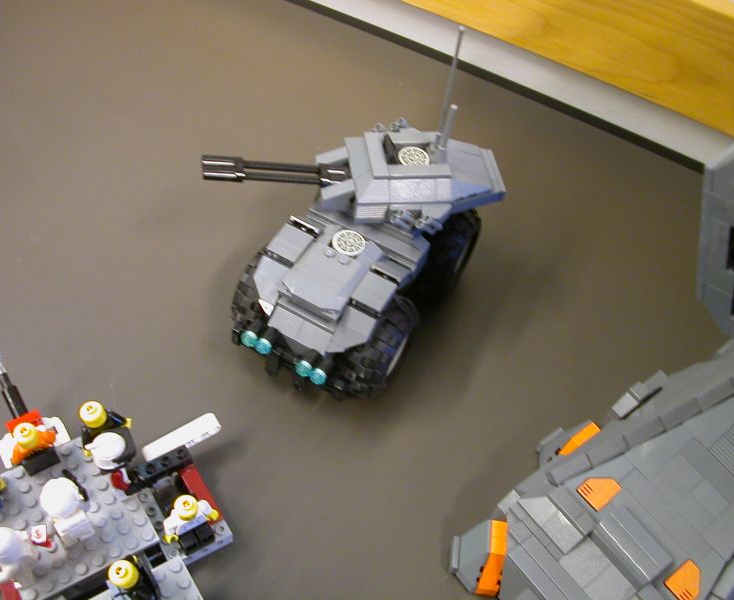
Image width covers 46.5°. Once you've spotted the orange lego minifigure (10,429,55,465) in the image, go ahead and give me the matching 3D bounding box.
[{"bbox_3d":[-0.146,0.064,0.374,0.021,0.014,0.012,-26,61,-21],"label":"orange lego minifigure"}]

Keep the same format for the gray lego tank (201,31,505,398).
[{"bbox_3d":[-0.014,-0.050,0.416,0.130,0.144,0.139,28,57,15],"label":"gray lego tank"}]

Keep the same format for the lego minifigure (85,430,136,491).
[{"bbox_3d":[-0.110,0.071,0.372,0.017,0.041,0.022,-26,61,-21],"label":"lego minifigure"}]

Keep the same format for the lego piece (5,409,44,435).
[{"bbox_3d":[-0.151,0.057,0.380,0.016,0.008,0.009,-26,61,-21],"label":"lego piece"}]

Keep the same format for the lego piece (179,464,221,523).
[{"bbox_3d":[-0.075,0.090,0.390,0.009,0.009,0.032,-26,61,-21],"label":"lego piece"}]

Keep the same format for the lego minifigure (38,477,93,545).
[{"bbox_3d":[-0.127,0.088,0.358,0.022,0.041,0.017,-26,61,-21],"label":"lego minifigure"}]

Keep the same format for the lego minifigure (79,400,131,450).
[{"bbox_3d":[-0.118,0.059,0.380,0.025,0.040,0.017,-34,64,-25],"label":"lego minifigure"}]

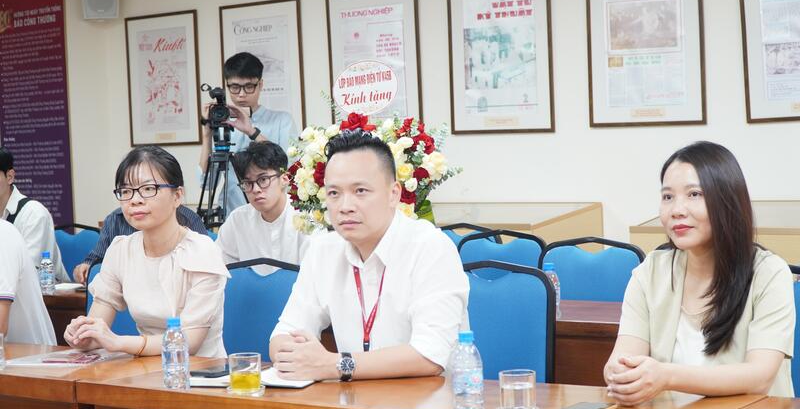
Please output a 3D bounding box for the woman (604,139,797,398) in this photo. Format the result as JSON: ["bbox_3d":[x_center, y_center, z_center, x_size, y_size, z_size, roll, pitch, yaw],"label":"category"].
[{"bbox_3d":[0.657,0.495,2.739,0.460,1.250,0.640,0,4,34],"label":"woman"}]

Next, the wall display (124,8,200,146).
[{"bbox_3d":[-1.358,-0.711,7.638,0.574,0.748,0.030,0,4,36],"label":"wall display"}]

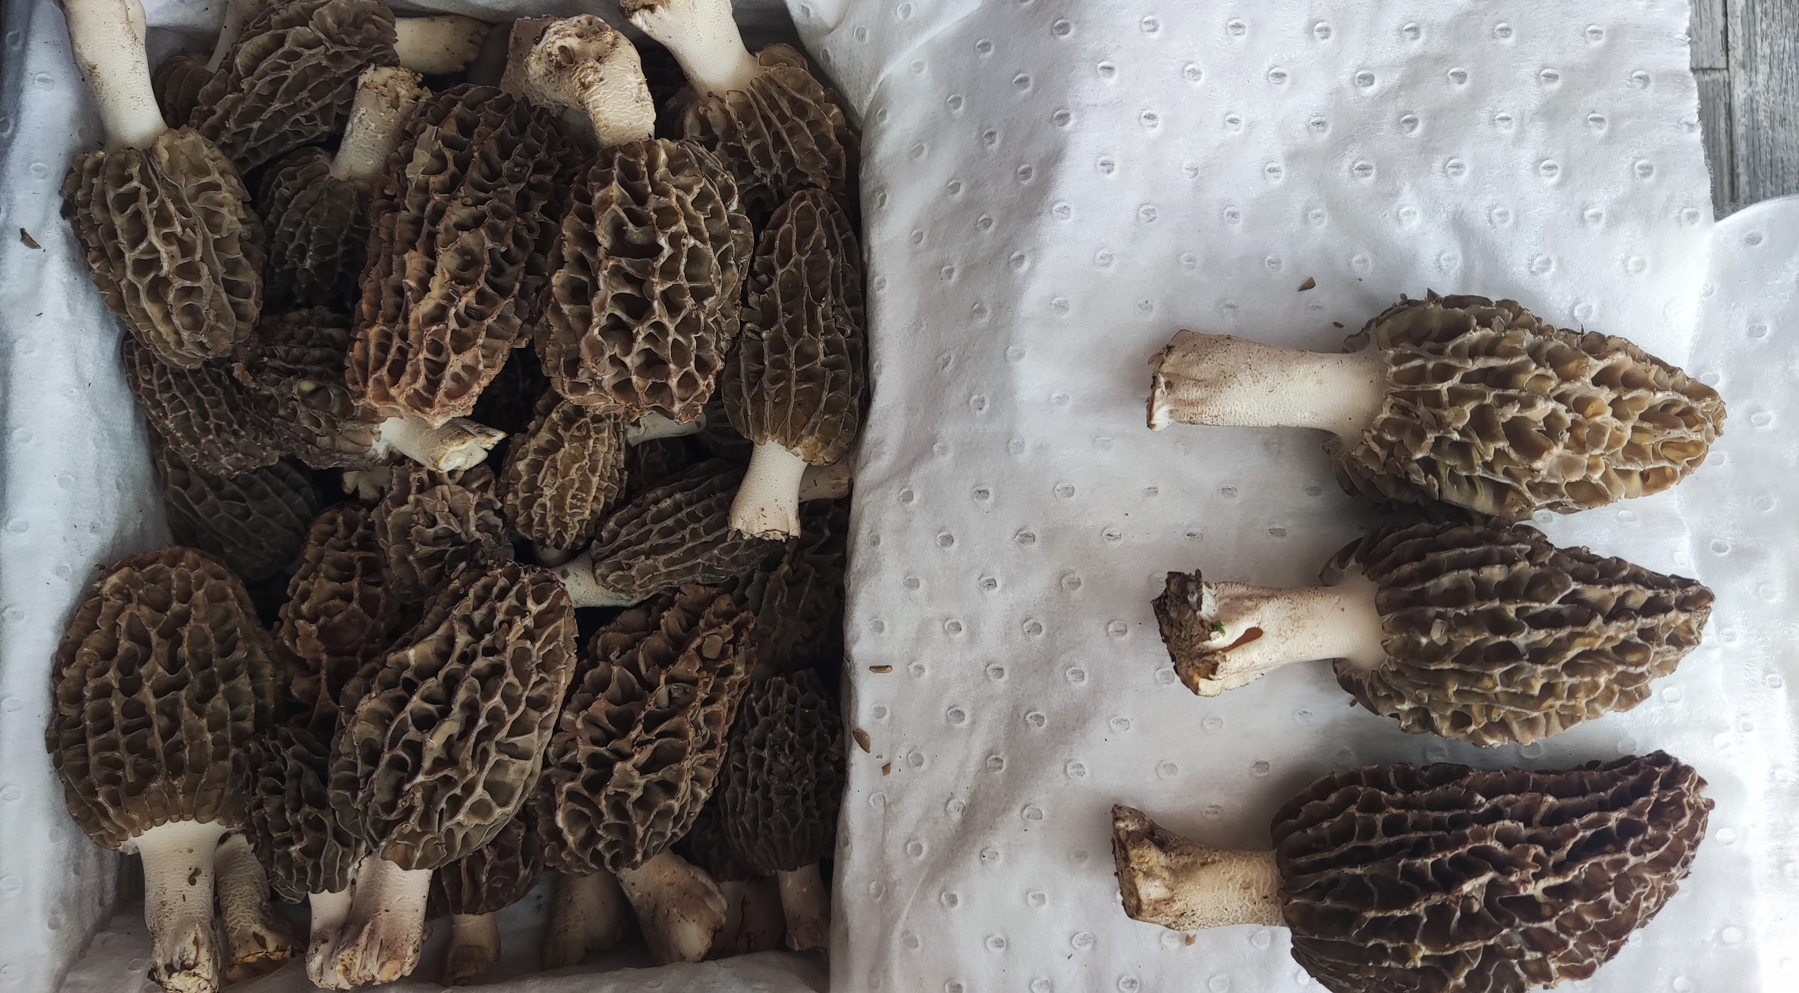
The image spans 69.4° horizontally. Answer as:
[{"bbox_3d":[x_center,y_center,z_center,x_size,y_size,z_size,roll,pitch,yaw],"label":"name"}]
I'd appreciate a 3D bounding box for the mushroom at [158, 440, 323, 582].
[{"bbox_3d":[-0.177,0.004,0.347,0.057,0.038,0.040,43,90,-6],"label":"mushroom"}]

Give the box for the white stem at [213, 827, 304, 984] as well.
[{"bbox_3d":[-0.167,0.107,0.338,0.018,0.018,0.041,-12,84,0],"label":"white stem"}]

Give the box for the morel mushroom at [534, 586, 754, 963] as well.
[{"bbox_3d":[-0.065,0.071,0.330,0.046,0.045,0.099,10,104,0],"label":"morel mushroom"}]

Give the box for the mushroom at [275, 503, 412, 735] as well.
[{"bbox_3d":[-0.150,0.036,0.348,0.039,0.039,0.074,5,96,0],"label":"mushroom"}]

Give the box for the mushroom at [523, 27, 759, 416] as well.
[{"bbox_3d":[-0.059,-0.063,0.297,0.047,0.046,0.096,-10,102,0],"label":"mushroom"}]

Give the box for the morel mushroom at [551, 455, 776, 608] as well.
[{"bbox_3d":[-0.064,0.011,0.358,0.069,0.029,0.029,-26,90,-3],"label":"morel mushroom"}]

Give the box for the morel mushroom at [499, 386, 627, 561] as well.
[{"bbox_3d":[-0.086,-0.005,0.330,0.030,0.030,0.051,16,101,0],"label":"morel mushroom"}]

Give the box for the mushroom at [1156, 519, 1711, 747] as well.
[{"bbox_3d":[0.118,0.030,0.287,0.122,0.045,0.047,-2,90,-1],"label":"mushroom"}]

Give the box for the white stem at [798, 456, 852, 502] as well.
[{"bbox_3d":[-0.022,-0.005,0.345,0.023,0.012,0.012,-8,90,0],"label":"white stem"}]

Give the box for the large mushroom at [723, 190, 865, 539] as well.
[{"bbox_3d":[-0.026,-0.032,0.315,0.033,0.033,0.085,7,90,0],"label":"large mushroom"}]

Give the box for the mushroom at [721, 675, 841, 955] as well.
[{"bbox_3d":[-0.032,0.086,0.355,0.035,0.035,0.079,-6,101,0],"label":"mushroom"}]

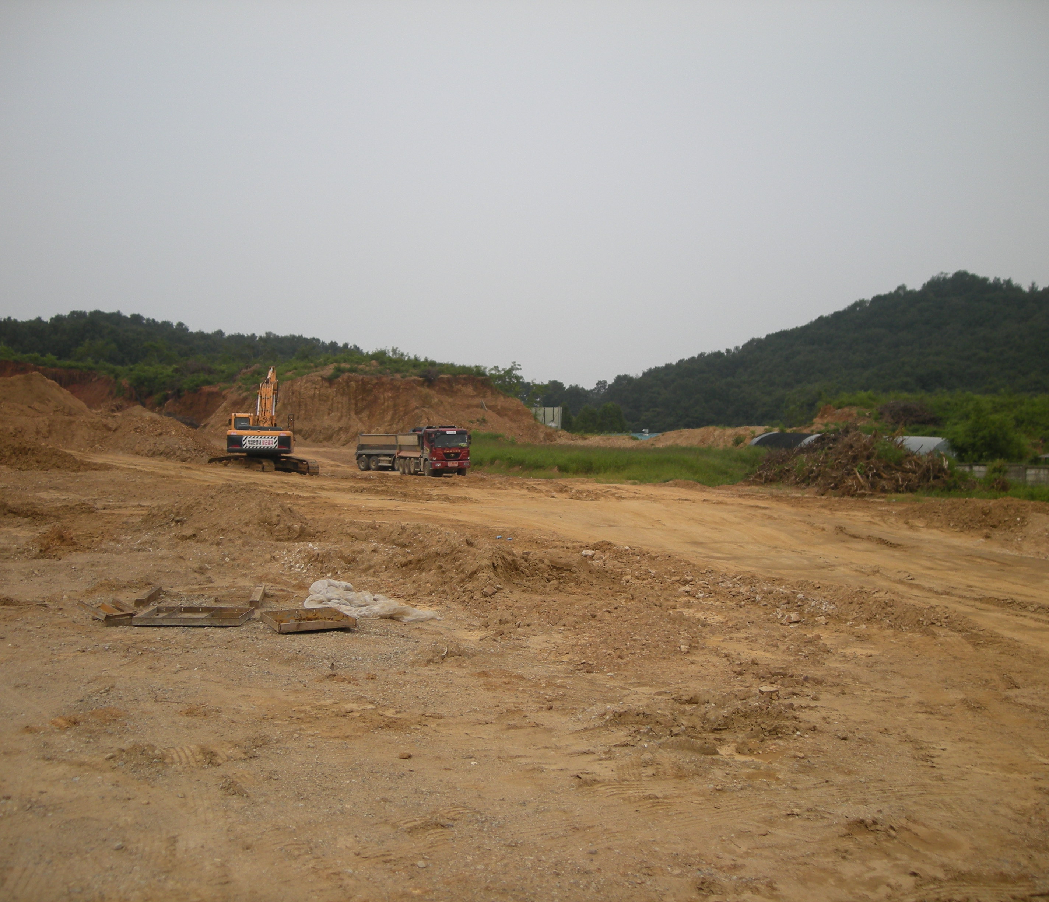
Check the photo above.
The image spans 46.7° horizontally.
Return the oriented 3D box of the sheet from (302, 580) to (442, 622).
[{"bbox_3d":[-1.400,1.320,11.050,1.300,0.250,1.000,0,1,15],"label":"sheet"}]

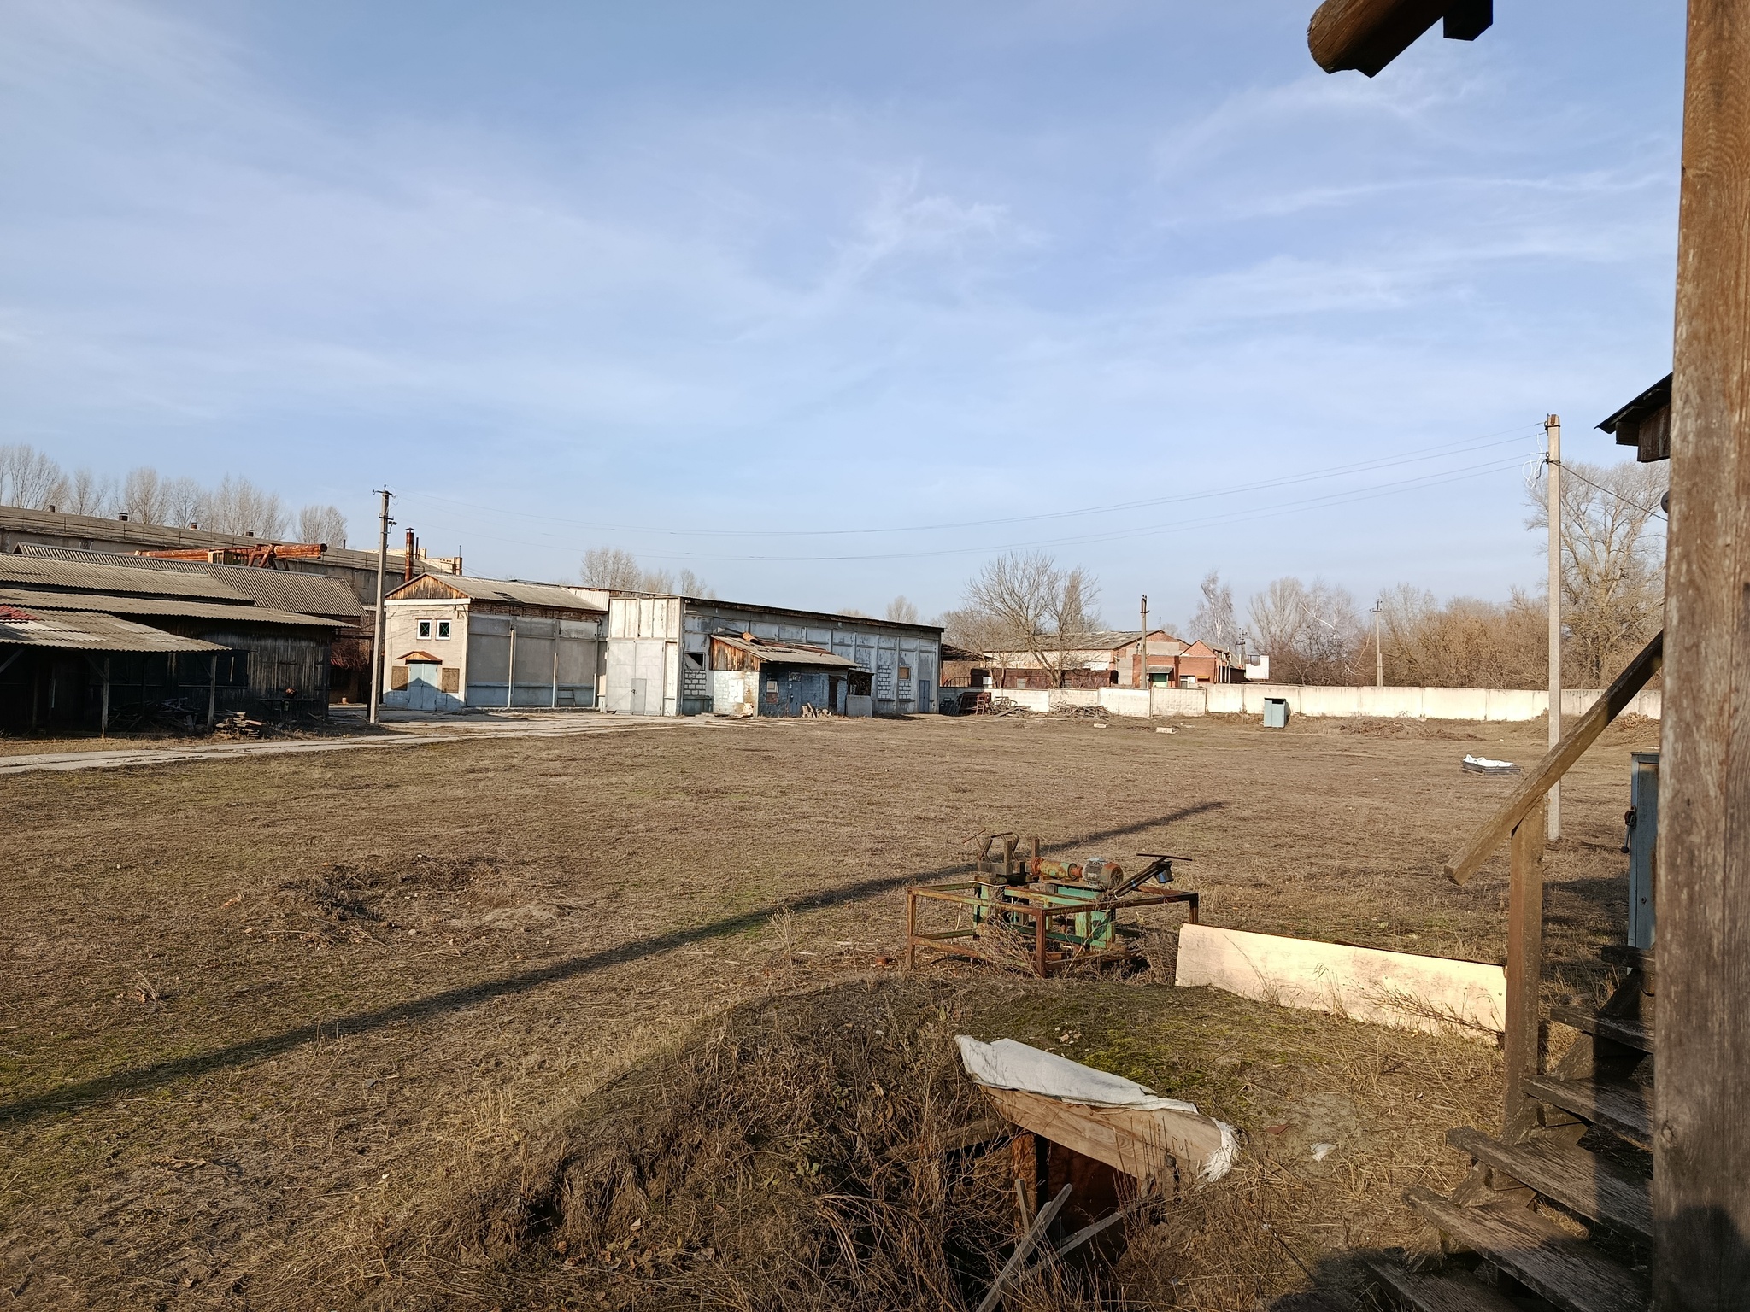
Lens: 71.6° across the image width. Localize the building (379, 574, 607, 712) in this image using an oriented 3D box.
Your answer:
[{"bbox_3d":[-21.198,-0.461,68.676,6.800,7.100,10.000,1,-2,32],"label":"building"}]

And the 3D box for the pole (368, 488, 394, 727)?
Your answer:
[{"bbox_3d":[-18.844,-1.842,46.200,0.300,9.000,0.950,0,-2,42],"label":"pole"}]

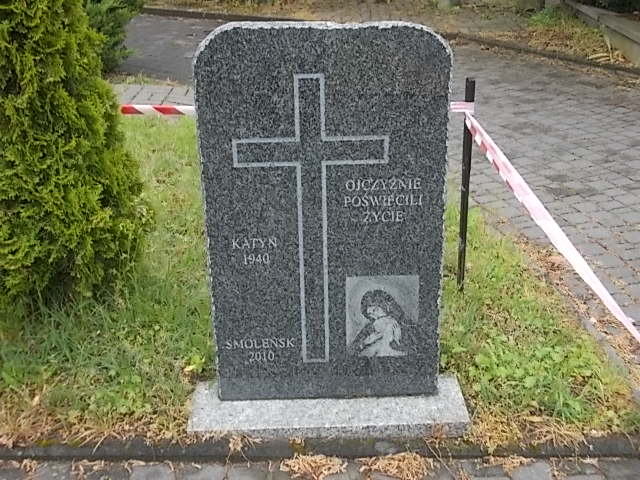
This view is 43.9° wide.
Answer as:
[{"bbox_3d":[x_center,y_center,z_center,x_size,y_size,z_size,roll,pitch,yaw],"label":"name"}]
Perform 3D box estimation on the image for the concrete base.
[{"bbox_3d":[0.024,0.484,2.277,0.770,0.050,0.241,-1,22,-1],"label":"concrete base"}]

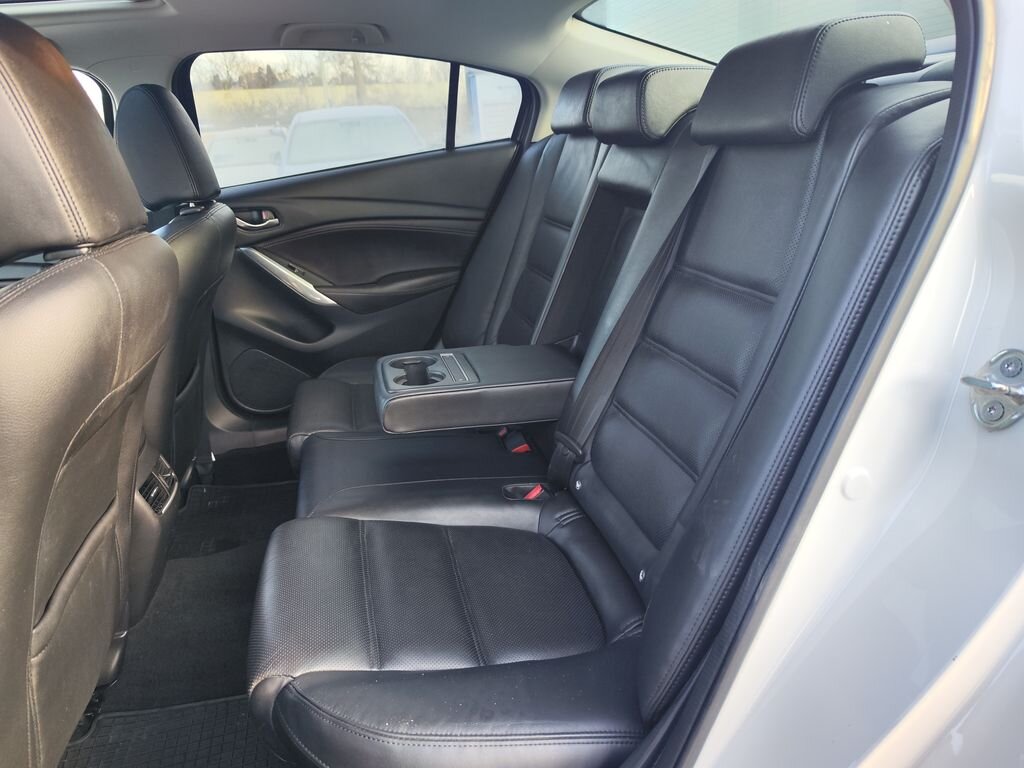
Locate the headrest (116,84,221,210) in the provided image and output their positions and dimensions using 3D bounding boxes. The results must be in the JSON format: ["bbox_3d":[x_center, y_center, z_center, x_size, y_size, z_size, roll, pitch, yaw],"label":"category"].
[{"bbox_3d":[-0.711,-0.493,1.407,0.115,0.230,0.270,-16,24,-8],"label":"headrest"}]

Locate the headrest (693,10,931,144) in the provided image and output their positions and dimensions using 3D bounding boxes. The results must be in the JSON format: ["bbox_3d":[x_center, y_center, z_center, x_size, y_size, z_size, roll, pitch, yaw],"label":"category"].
[{"bbox_3d":[0.385,-0.393,0.905,0.160,0.145,0.270,0,20,-14],"label":"headrest"}]

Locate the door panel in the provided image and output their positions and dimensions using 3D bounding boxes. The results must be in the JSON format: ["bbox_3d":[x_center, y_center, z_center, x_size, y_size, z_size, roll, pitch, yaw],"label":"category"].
[{"bbox_3d":[-0.416,-0.288,1.914,0.895,0.735,0.130,-5,22,-13],"label":"door panel"}]

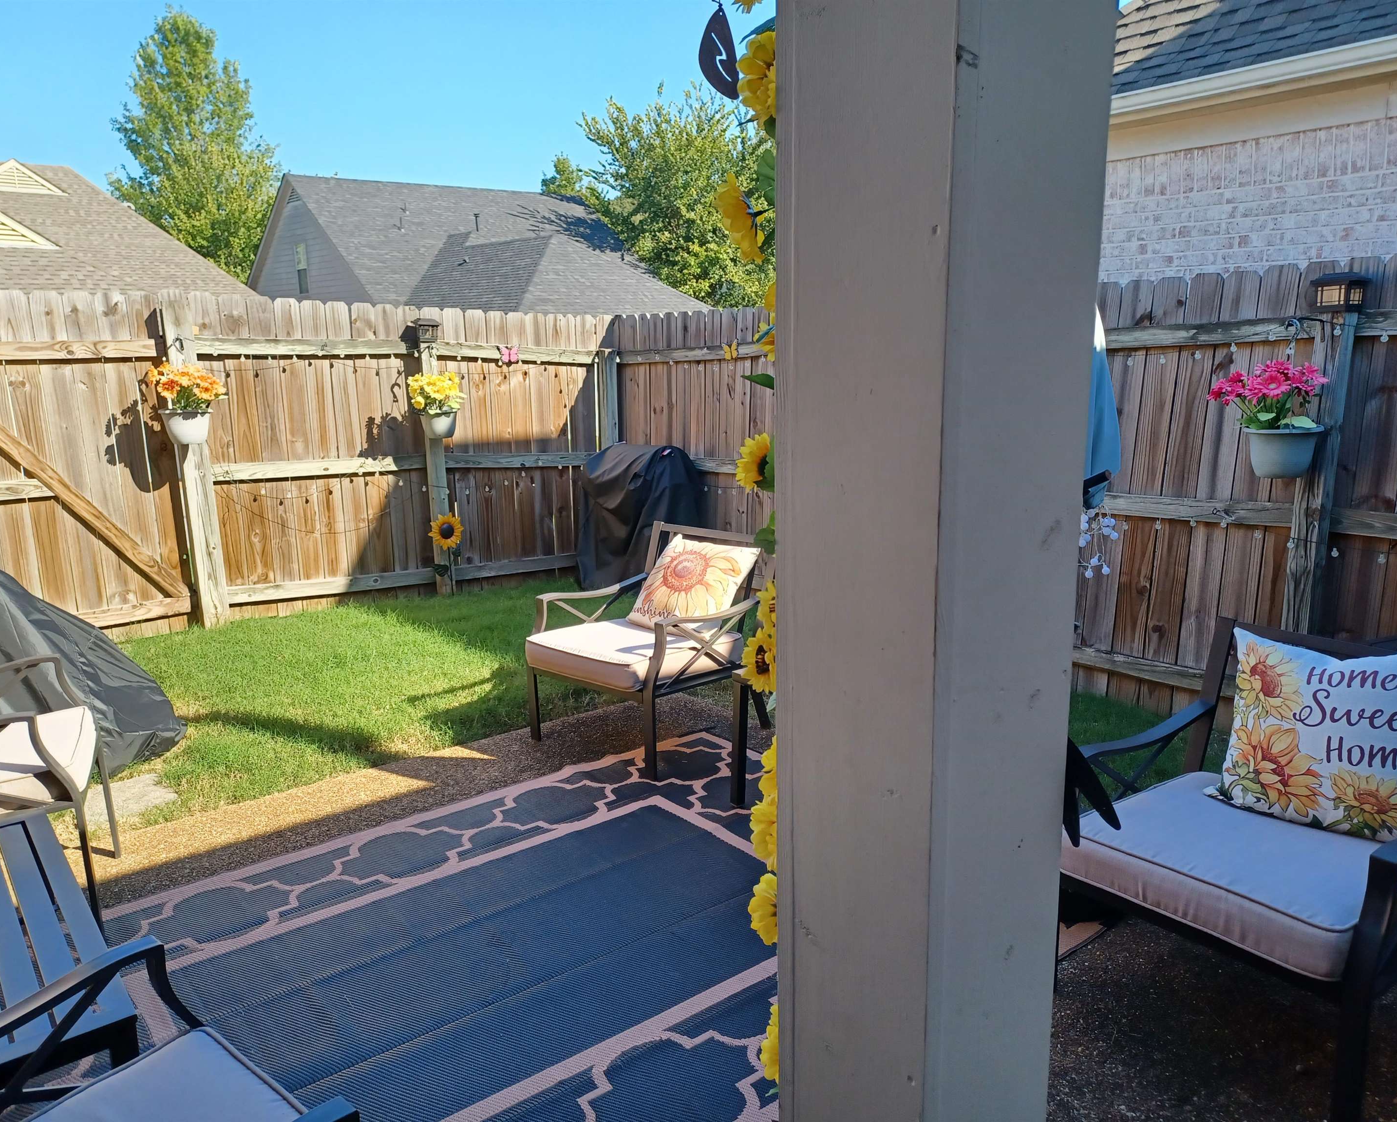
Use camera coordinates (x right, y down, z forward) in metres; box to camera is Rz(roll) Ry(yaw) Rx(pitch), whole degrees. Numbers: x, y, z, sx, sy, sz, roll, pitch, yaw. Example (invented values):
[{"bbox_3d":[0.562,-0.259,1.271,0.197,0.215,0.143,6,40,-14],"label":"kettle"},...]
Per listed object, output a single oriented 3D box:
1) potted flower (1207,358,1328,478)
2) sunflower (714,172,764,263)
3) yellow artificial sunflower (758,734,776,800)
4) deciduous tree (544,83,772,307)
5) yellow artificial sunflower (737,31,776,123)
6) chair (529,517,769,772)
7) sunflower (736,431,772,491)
[{"bbox_3d":[1.963,-0.489,3.722,0.310,0.410,0.360,-11,16,-37],"label":"potted flower"},{"bbox_3d":[0.042,-0.340,1.072,0.045,0.090,0.085,-18,8,16],"label":"sunflower"},{"bbox_3d":[0.086,0.229,1.199,0.040,0.072,0.070,-9,15,-30],"label":"yellow artificial sunflower"},{"bbox_3d":[-0.053,-9.701,32.671,8.500,9.000,8.500,-1,13,0],"label":"deciduous tree"},{"bbox_3d":[0.067,-0.459,1.025,0.050,0.088,0.080,-12,16,-39],"label":"yellow artificial sunflower"},{"bbox_3d":[-0.156,0.309,4.242,0.665,0.770,0.750,9,16,39],"label":"chair"},{"bbox_3d":[0.061,-0.102,1.125,0.035,0.064,0.062,-10,16,-36],"label":"sunflower"}]

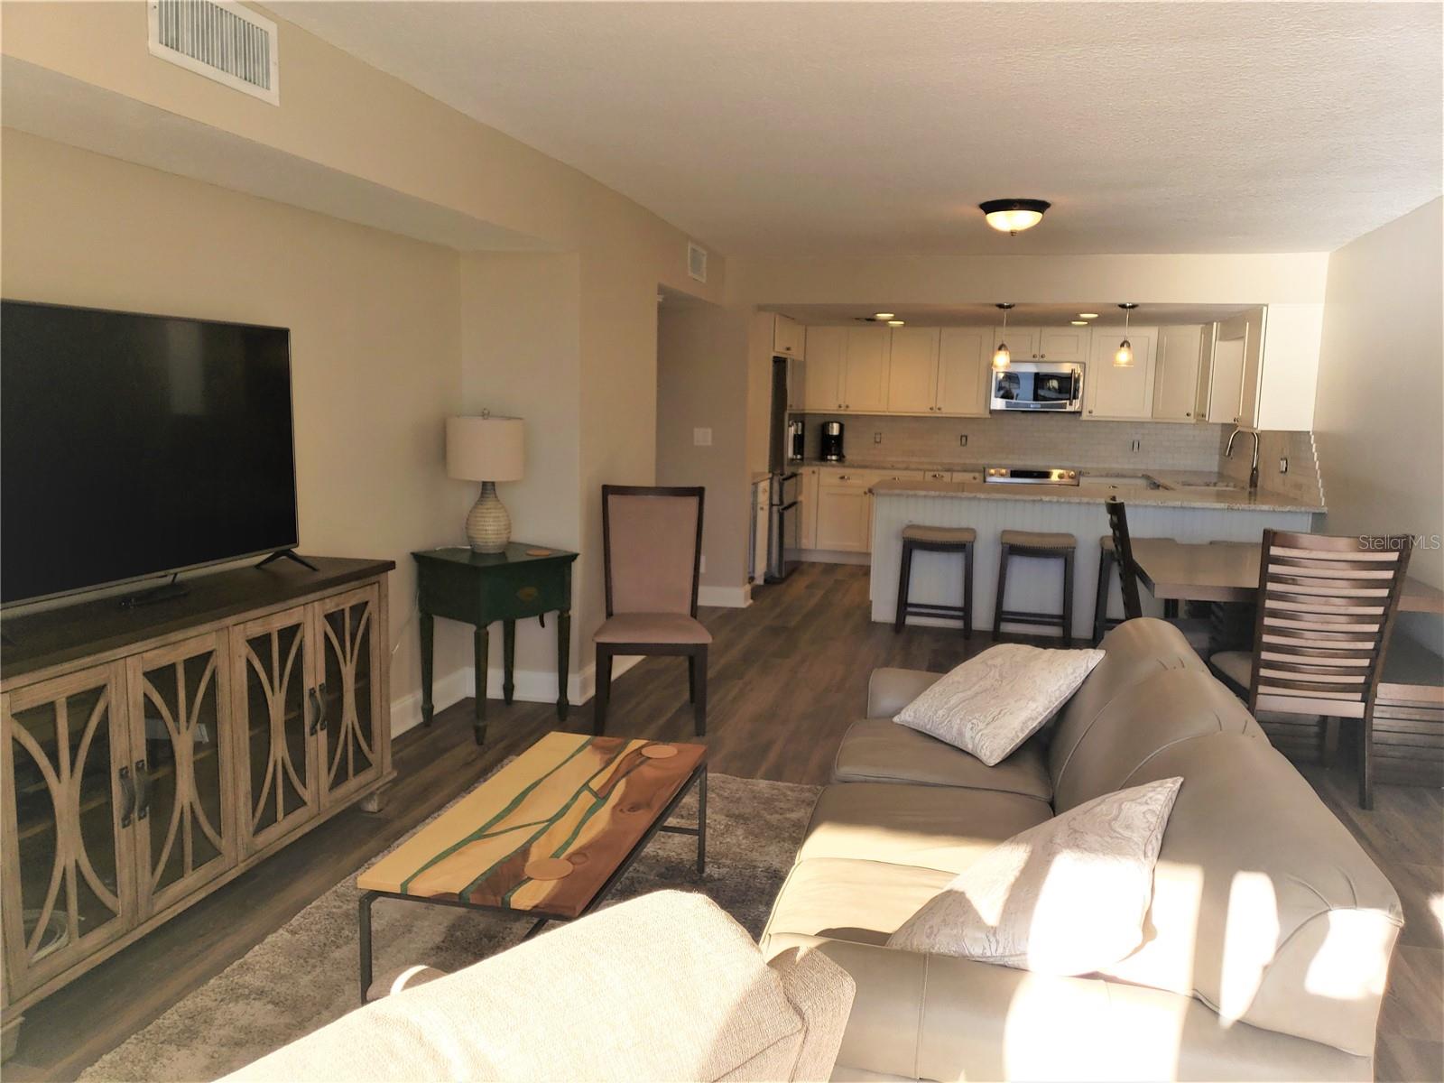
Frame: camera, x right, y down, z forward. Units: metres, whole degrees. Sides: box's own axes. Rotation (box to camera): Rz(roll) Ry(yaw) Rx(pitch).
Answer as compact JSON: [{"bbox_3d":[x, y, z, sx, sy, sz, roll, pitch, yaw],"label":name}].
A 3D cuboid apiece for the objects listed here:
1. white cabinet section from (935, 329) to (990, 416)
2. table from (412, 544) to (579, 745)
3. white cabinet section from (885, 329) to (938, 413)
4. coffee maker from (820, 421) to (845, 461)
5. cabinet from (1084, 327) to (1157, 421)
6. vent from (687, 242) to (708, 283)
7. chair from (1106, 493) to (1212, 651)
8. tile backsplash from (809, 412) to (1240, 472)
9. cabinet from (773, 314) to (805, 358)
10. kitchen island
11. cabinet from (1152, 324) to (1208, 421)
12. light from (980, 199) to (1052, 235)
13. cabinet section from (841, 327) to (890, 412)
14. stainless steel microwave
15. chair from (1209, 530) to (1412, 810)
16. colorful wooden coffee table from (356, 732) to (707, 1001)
[{"bbox_3d":[2.209,-1.533,9.830,0.465,0.762,0.330,3,8,14],"label":"white cabinet section"},{"bbox_3d":[-1.010,0.438,4.850,0.469,0.773,0.554,8,10,39],"label":"table"},{"bbox_3d":[1.774,-1.556,9.936,0.432,0.762,0.330,3,8,14],"label":"white cabinet section"},{"bbox_3d":[1.044,-0.922,10.072,0.190,0.360,0.250,3,8,14],"label":"coffee maker"},{"bbox_3d":[3.422,-1.442,9.355,0.560,0.790,0.320,3,8,14],"label":"cabinet"},{"bbox_3d":[-0.142,-1.720,6.726,0.020,0.205,0.430,3,8,14],"label":"vent"},{"bbox_3d":[2.123,0.341,5.153,0.580,1.050,0.480,3,8,14],"label":"chair"},{"bbox_3d":[2.513,-0.910,9.815,3.750,0.430,0.020,3,8,14],"label":"tile backsplash"},{"bbox_3d":[0.276,-1.721,9.154,0.600,0.315,1.080,3,8,14],"label":"cabinet"},{"bbox_3d":[2.318,0.130,7.090,2.600,0.914,0.880,3,8,14],"label":"kitchen island"},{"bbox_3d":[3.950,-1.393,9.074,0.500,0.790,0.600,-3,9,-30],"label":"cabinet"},{"bbox_3d":[1.398,-1.543,5.186,0.335,0.145,0.335,3,8,14],"label":"light"},{"bbox_3d":[1.373,-1.578,10.034,0.396,0.762,0.330,3,8,14],"label":"cabinet section"},{"bbox_3d":[2.782,-1.359,9.600,0.765,0.435,0.400,3,8,14],"label":"stainless steel microwave"},{"bbox_3d":[2.272,0.463,4.269,0.500,1.050,0.600,3,8,11],"label":"chair"},{"bbox_3d":[-0.428,0.895,2.891,0.514,0.422,1.102,3,8,15],"label":"colorful wooden coffee table"}]

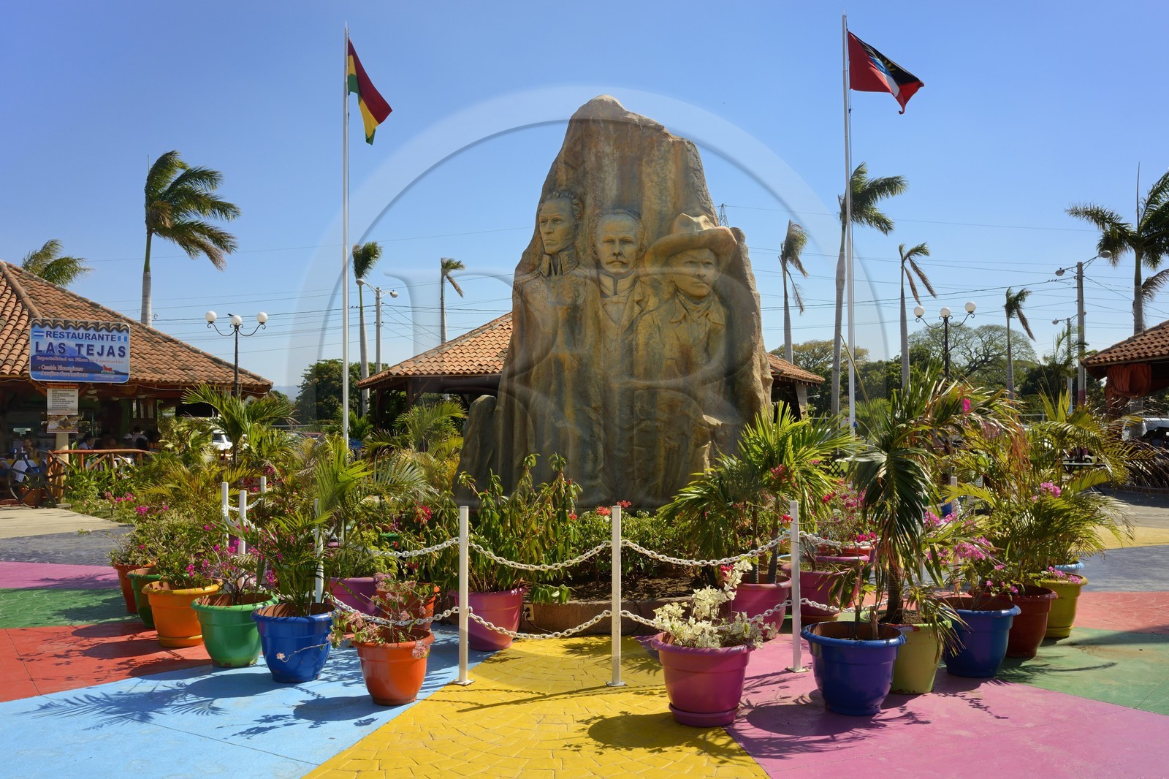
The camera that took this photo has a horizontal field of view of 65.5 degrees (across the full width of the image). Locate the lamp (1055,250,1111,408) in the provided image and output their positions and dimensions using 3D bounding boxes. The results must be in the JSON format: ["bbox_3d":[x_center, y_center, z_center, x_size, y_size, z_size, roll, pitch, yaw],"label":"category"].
[{"bbox_3d":[19.739,-1.195,36.144,0.400,7.944,3.700,0,-2,0],"label":"lamp"}]

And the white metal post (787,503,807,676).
[{"bbox_3d":[1.332,1.232,5.717,0.100,1.050,0.100,0,-2,0],"label":"white metal post"}]

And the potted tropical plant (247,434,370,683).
[{"bbox_3d":[-1.715,1.022,5.641,0.759,1.488,0.800,0,-2,0],"label":"potted tropical plant"}]

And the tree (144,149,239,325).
[{"bbox_3d":[-12.992,-2.597,30.190,3.225,10.513,2.800,1,-2,-23],"label":"tree"}]

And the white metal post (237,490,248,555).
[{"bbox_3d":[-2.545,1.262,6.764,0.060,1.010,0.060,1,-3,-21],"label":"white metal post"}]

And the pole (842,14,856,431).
[{"bbox_3d":[3.898,-1.750,13.400,0.090,7.557,0.090,0,-2,0],"label":"pole"}]

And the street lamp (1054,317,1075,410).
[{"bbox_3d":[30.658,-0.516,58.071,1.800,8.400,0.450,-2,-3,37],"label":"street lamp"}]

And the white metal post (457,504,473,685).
[{"bbox_3d":[-0.723,1.231,5.465,0.100,1.050,0.100,-1,-2,14],"label":"white metal post"}]

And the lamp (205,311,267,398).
[{"bbox_3d":[-7.097,0.330,18.502,1.270,3.880,0.250,1,-3,-25],"label":"lamp"}]

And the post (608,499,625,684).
[{"bbox_3d":[0.188,1.226,5.433,0.100,1.050,0.100,0,-2,-2],"label":"post"}]

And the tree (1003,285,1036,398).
[{"bbox_3d":[24.858,-1.250,52.166,1.881,9.183,2.000,-1,-2,25],"label":"tree"}]

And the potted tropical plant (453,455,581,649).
[{"bbox_3d":[-0.489,1.120,6.409,0.895,1.339,0.800,0,-2,0],"label":"potted tropical plant"}]

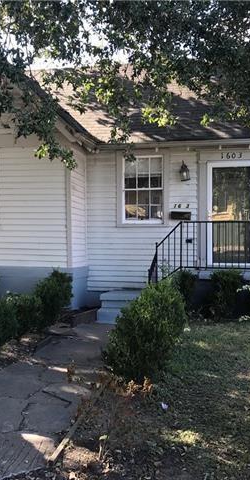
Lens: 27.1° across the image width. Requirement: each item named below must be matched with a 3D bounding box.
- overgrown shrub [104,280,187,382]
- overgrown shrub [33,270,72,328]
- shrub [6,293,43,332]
[{"bbox_3d":[0.230,0.987,5.800,0.900,1.026,0.920,0,0,10],"label":"overgrown shrub"},{"bbox_3d":[-1.204,0.973,8.600,0.650,0.853,0.680,0,0,10],"label":"overgrown shrub"},{"bbox_3d":[-1.574,1.128,7.950,0.640,0.564,0.640,0,0,10],"label":"shrub"}]

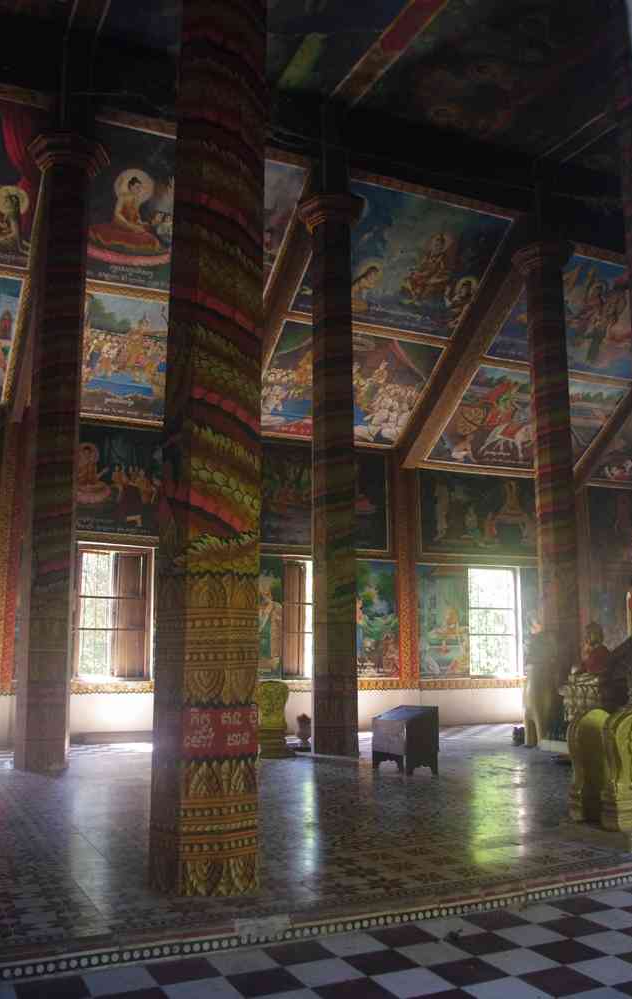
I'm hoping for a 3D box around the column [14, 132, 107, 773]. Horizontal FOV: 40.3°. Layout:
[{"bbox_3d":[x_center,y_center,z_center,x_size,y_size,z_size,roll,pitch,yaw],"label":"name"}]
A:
[{"bbox_3d":[-3.646,-0.793,12.022,0.928,8.758,0.928,4,-12,-24],"label":"column"}]

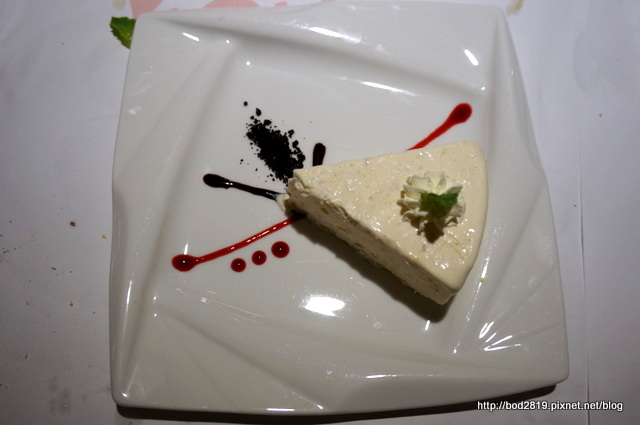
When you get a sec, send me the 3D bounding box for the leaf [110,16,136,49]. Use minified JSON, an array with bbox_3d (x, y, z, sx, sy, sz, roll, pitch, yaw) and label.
[{"bbox_3d":[-0.126,-0.120,0.406,0.032,0.007,0.023,36,75,9],"label":"leaf"}]

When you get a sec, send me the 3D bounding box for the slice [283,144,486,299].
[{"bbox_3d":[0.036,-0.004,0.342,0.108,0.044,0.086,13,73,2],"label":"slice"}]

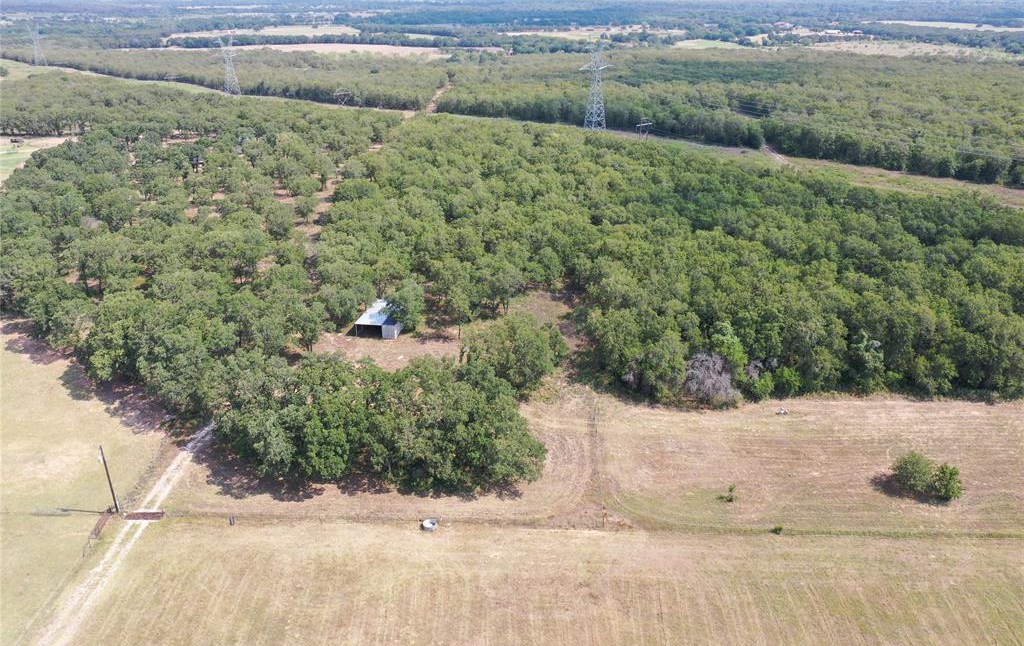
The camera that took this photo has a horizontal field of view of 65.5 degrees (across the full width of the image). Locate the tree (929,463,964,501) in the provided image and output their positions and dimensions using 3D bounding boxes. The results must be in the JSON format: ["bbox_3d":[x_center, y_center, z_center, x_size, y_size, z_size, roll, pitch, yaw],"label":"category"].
[{"bbox_3d":[56.594,20.645,103.694,4.500,4.500,4.300,14,27,30],"label":"tree"}]

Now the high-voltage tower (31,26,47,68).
[{"bbox_3d":[-388.900,-229.229,649.716,7.500,38.500,21.000,21,31,41],"label":"high-voltage tower"}]

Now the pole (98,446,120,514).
[{"bbox_3d":[-50.465,19.684,99.814,0.600,9.800,0.450,0,23,0],"label":"pole"}]

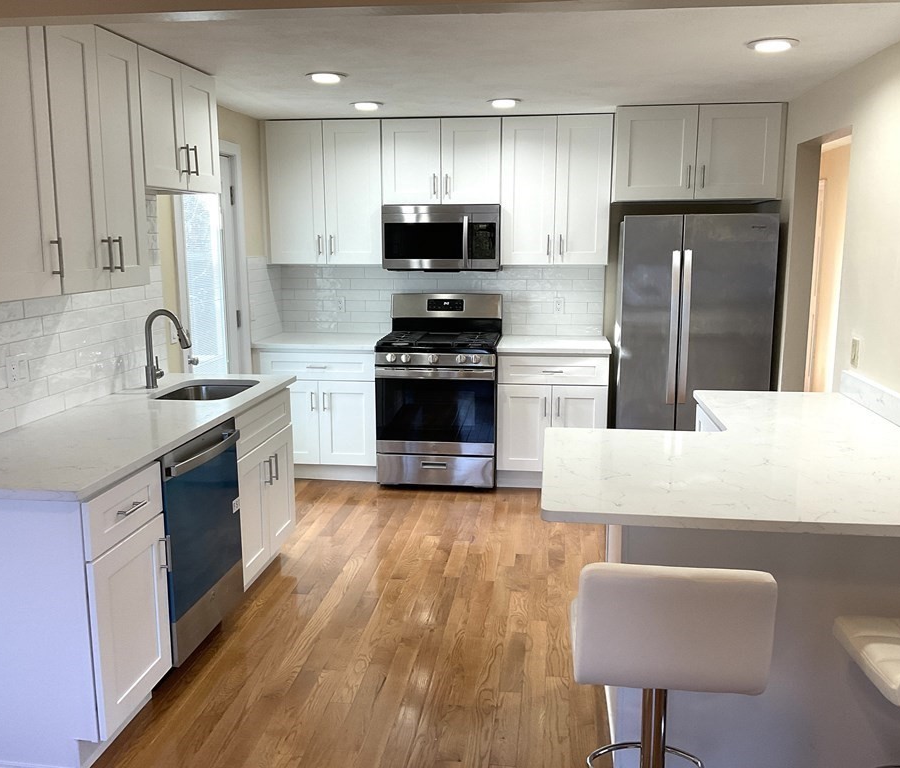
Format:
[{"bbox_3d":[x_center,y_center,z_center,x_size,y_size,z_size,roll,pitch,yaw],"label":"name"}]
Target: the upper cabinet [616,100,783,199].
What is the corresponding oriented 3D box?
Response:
[{"bbox_3d":[1.441,-1.358,5.165,0.912,0.532,0.655,1,10,8],"label":"upper cabinet"}]

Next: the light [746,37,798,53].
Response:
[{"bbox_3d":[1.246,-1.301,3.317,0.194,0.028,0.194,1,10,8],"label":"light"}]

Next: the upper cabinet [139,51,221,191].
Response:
[{"bbox_3d":[-1.304,-1.096,3.685,0.338,0.532,0.737,1,10,8],"label":"upper cabinet"}]

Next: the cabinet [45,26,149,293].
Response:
[{"bbox_3d":[-1.400,-0.800,3.091,0.330,0.909,0.620,1,10,7],"label":"cabinet"}]

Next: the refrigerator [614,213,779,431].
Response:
[{"bbox_3d":[1.438,-0.164,5.241,0.831,1.692,0.815,1,10,8],"label":"refrigerator"}]

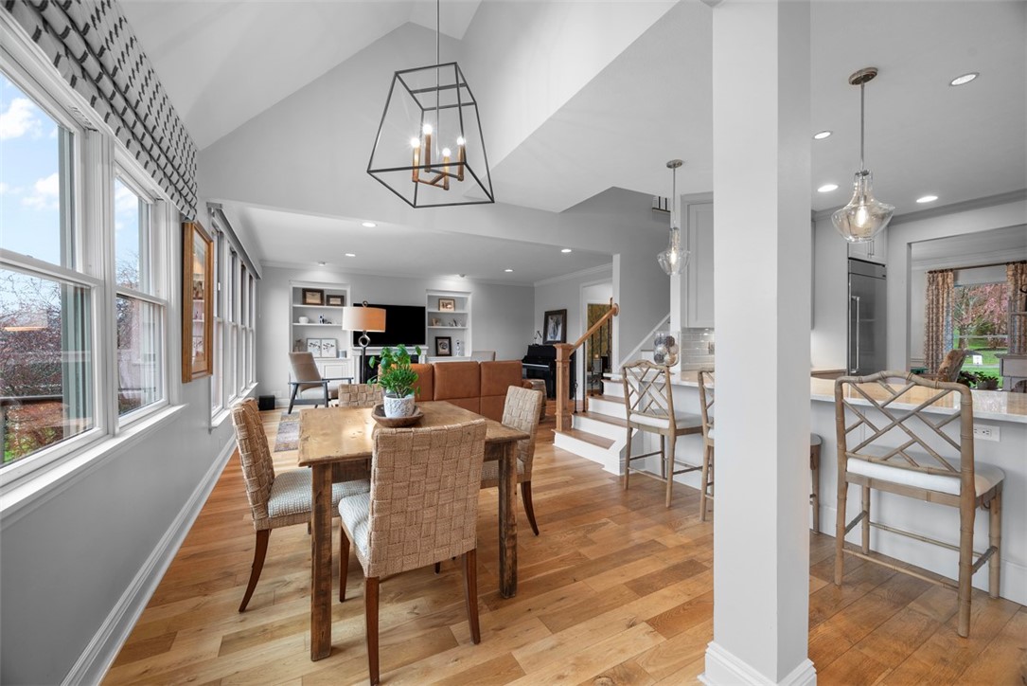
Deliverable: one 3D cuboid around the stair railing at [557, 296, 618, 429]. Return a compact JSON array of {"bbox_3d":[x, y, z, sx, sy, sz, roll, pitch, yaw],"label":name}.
[{"bbox_3d":[0.917,0.255,4.864,0.900,1.540,0.150,0,0,-28],"label":"stair railing"}]

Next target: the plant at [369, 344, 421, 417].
[{"bbox_3d":[-0.642,0.225,2.170,0.260,0.430,0.260,0,0,-28],"label":"plant"}]

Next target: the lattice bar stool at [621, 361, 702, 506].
[{"bbox_3d":[1.251,0.678,3.245,0.530,1.075,0.500,0,0,-30],"label":"lattice bar stool"}]

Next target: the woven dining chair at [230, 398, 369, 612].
[{"bbox_3d":[-1.075,0.758,2.122,0.630,0.915,0.460,0,0,-25],"label":"woven dining chair"}]

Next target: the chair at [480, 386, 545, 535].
[{"bbox_3d":[-0.195,0.758,2.590,0.630,0.915,0.460,0,0,-30],"label":"chair"}]

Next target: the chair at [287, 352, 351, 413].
[{"bbox_3d":[-3.411,0.695,7.094,0.800,1.040,0.700,0,0,8],"label":"chair"}]

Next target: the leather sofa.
[{"bbox_3d":[-0.951,0.738,5.577,2.240,0.955,0.950,0,0,-28],"label":"leather sofa"}]

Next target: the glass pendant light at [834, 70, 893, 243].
[{"bbox_3d":[1.981,-1.055,2.265,0.268,0.940,0.268,0,0,-28],"label":"glass pendant light"}]

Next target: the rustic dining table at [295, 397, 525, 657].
[{"bbox_3d":[-0.662,0.831,2.283,0.980,0.769,1.318,0,0,-27],"label":"rustic dining table"}]

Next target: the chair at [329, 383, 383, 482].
[{"bbox_3d":[-0.974,0.758,2.793,0.460,0.915,0.630,0,0,-24],"label":"chair"}]

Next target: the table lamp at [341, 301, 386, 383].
[{"bbox_3d":[-1.717,0.365,4.600,0.470,1.700,0.470,0,0,-28],"label":"table lamp"}]

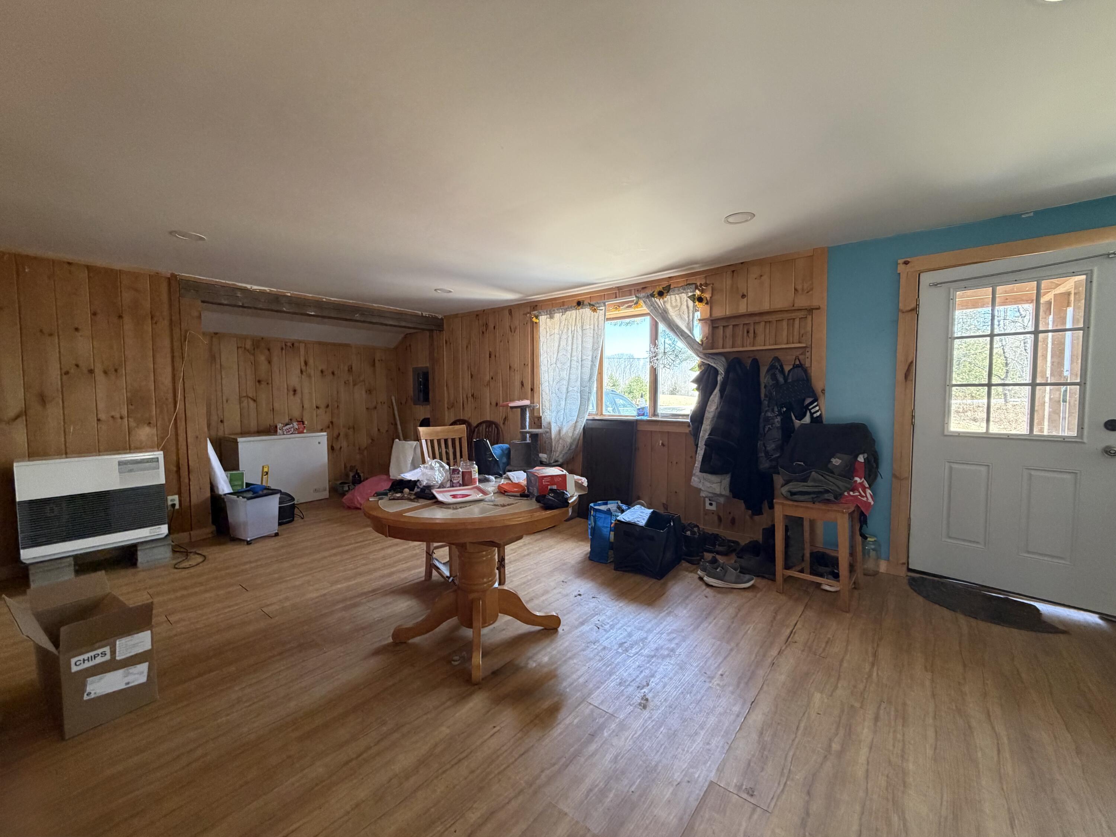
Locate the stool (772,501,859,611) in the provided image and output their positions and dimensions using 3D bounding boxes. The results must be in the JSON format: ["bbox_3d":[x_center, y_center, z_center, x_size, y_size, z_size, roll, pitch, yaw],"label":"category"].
[{"bbox_3d":[1.657,0.809,2.862,0.397,0.579,0.422,3,4,43],"label":"stool"}]

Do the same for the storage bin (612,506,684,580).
[{"bbox_3d":[0.665,0.900,3.307,0.342,0.358,0.442,2,4,35],"label":"storage bin"}]

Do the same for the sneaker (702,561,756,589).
[{"bbox_3d":[1.132,1.024,2.979,0.322,0.141,0.116,0,3,3],"label":"sneaker"}]

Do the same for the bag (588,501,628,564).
[{"bbox_3d":[0.405,0.869,3.509,0.186,0.400,0.382,2,4,31],"label":"bag"}]

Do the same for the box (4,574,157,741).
[{"bbox_3d":[-1.980,0.944,1.872,0.650,0.420,0.330,2,4,34],"label":"box"}]

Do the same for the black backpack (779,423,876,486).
[{"bbox_3d":[1.749,0.253,2.927,0.480,0.440,0.350,2,4,40],"label":"black backpack"}]

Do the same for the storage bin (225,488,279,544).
[{"bbox_3d":[-2.648,0.849,3.934,0.315,0.395,0.290,1,3,24],"label":"storage bin"}]

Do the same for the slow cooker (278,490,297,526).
[{"bbox_3d":[-2.784,0.875,4.442,0.360,0.280,0.340,1,3,18],"label":"slow cooker"}]

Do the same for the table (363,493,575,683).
[{"bbox_3d":[-0.409,0.744,2.296,1.060,0.750,1.060,0,3,0],"label":"table"}]

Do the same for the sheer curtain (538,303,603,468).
[{"bbox_3d":[0.140,-0.325,4.746,0.880,1.660,0.140,2,4,39],"label":"sheer curtain"}]

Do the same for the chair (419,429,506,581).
[{"bbox_3d":[-0.646,0.583,3.036,0.432,1.030,0.502,-3,4,-39],"label":"chair"}]

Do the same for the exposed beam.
[{"bbox_3d":[-2.525,-1.234,5.158,0.151,0.166,2.834,2,4,38],"label":"exposed beam"}]

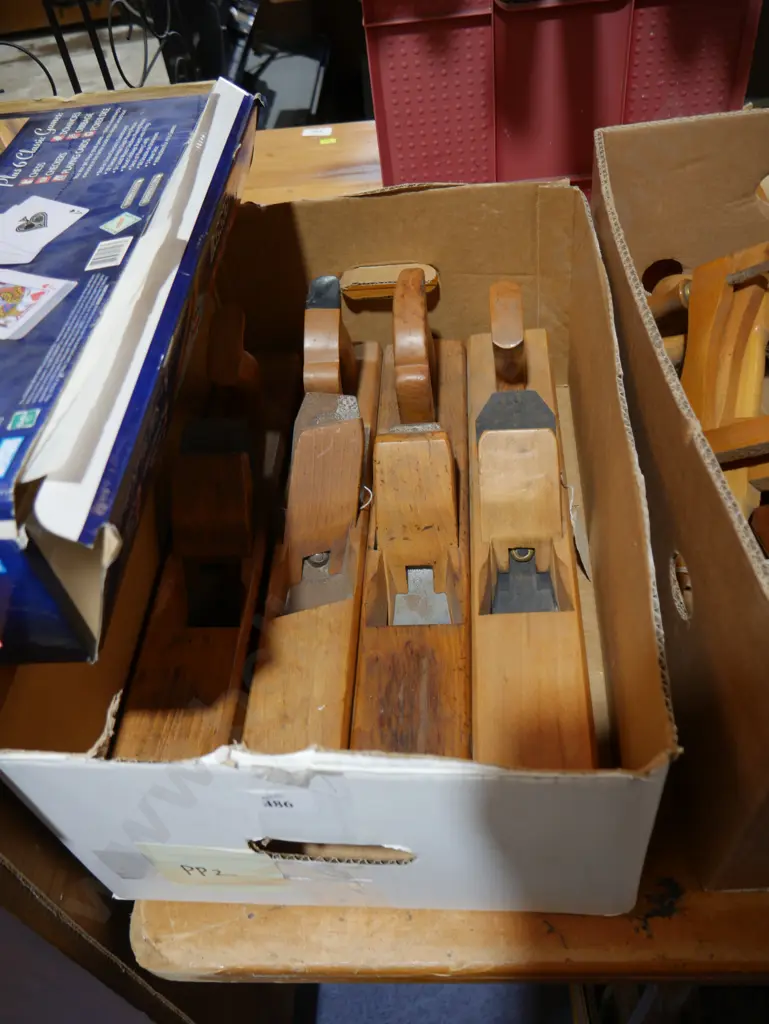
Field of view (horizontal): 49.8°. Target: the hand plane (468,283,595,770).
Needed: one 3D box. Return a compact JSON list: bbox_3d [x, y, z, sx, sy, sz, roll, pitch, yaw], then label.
[{"bbox_3d":[0.100,0.001,0.611,0.073,0.141,0.440,-1,49,6],"label":"hand plane"}]

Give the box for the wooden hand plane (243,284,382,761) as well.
[{"bbox_3d":[-0.049,0.004,0.620,0.068,0.154,0.440,-1,49,6],"label":"wooden hand plane"}]

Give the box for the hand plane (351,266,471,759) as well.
[{"bbox_3d":[0.025,0.005,0.607,0.073,0.157,0.440,-1,49,6],"label":"hand plane"}]

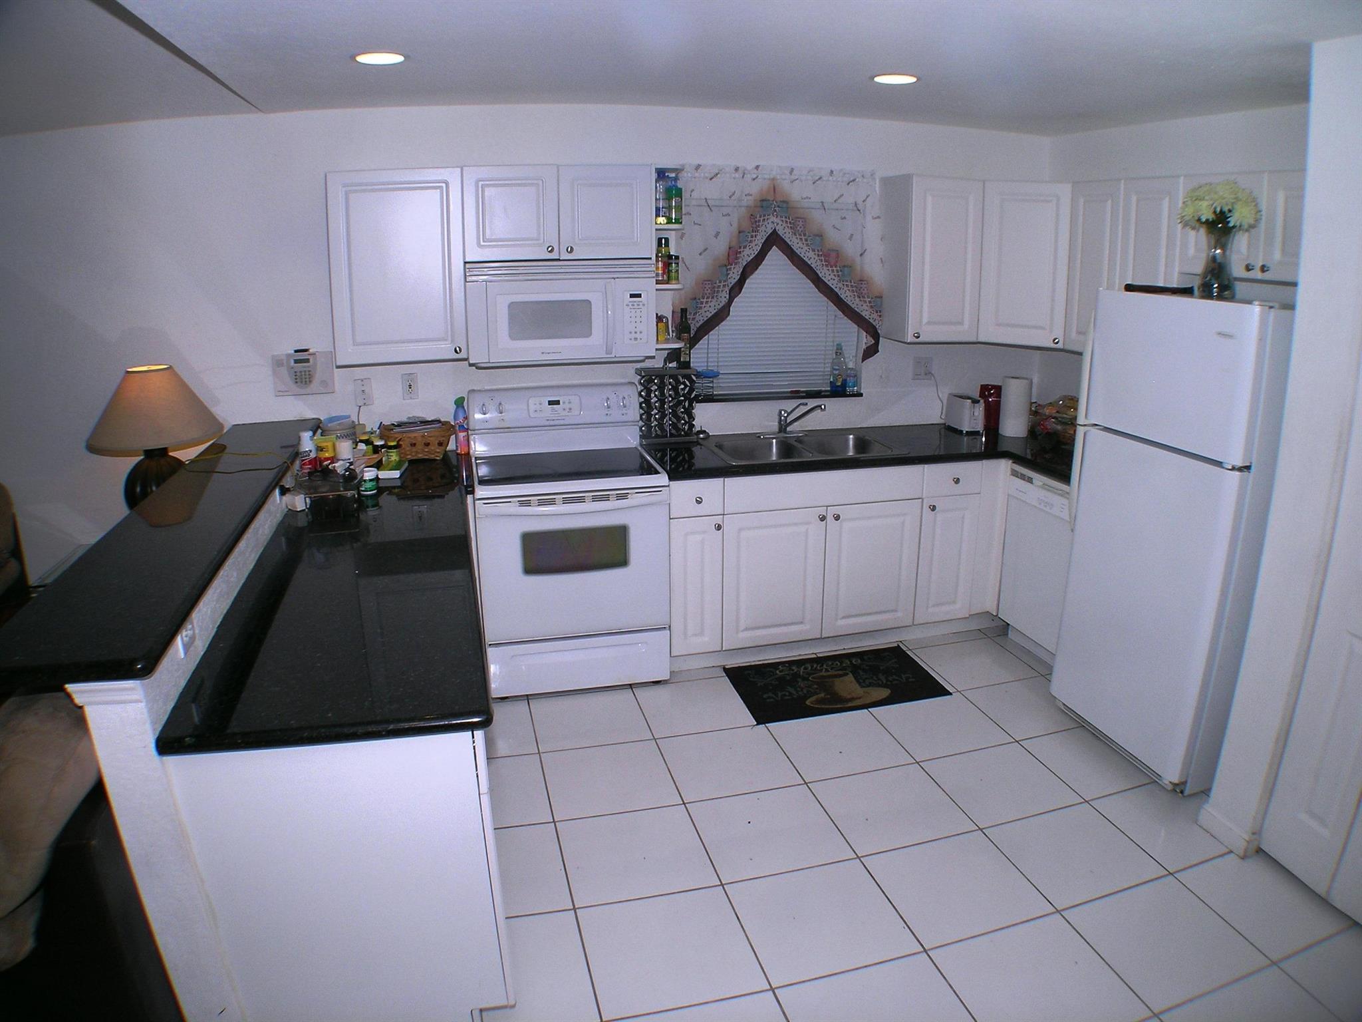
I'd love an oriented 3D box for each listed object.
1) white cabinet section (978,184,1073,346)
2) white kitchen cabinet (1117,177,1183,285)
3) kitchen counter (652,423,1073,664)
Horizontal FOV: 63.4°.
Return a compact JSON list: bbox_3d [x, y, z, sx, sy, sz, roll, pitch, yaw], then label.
[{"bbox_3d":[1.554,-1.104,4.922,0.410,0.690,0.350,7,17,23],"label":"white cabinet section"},{"bbox_3d":[1.898,-0.914,4.206,0.325,0.709,0.345,-5,18,-16],"label":"white kitchen cabinet"},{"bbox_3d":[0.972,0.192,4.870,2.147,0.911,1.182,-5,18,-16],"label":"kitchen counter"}]

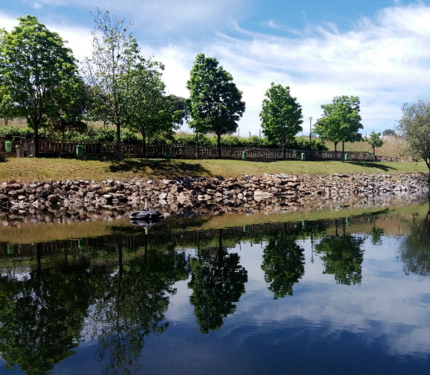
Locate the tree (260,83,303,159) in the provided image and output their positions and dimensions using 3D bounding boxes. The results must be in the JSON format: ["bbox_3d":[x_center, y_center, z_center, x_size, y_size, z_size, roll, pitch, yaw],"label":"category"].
[{"bbox_3d":[6.990,-6.960,42.500,4.520,8.040,4.520,-1,1,0],"label":"tree"}]

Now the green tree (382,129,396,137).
[{"bbox_3d":[49.340,-15.000,115.000,4.270,3.550,4.270,-1,1,0],"label":"green tree"}]

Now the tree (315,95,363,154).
[{"bbox_3d":[14.650,-6.930,47.500,5.700,7.750,5.410,-1,1,0],"label":"tree"}]

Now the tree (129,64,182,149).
[{"bbox_3d":[-5.090,-6.560,34.000,4.880,7.730,4.630,-1,1,0],"label":"tree"}]

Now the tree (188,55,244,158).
[{"bbox_3d":[0.140,-7.360,36.500,5.230,9.480,4.970,-1,1,0],"label":"tree"}]

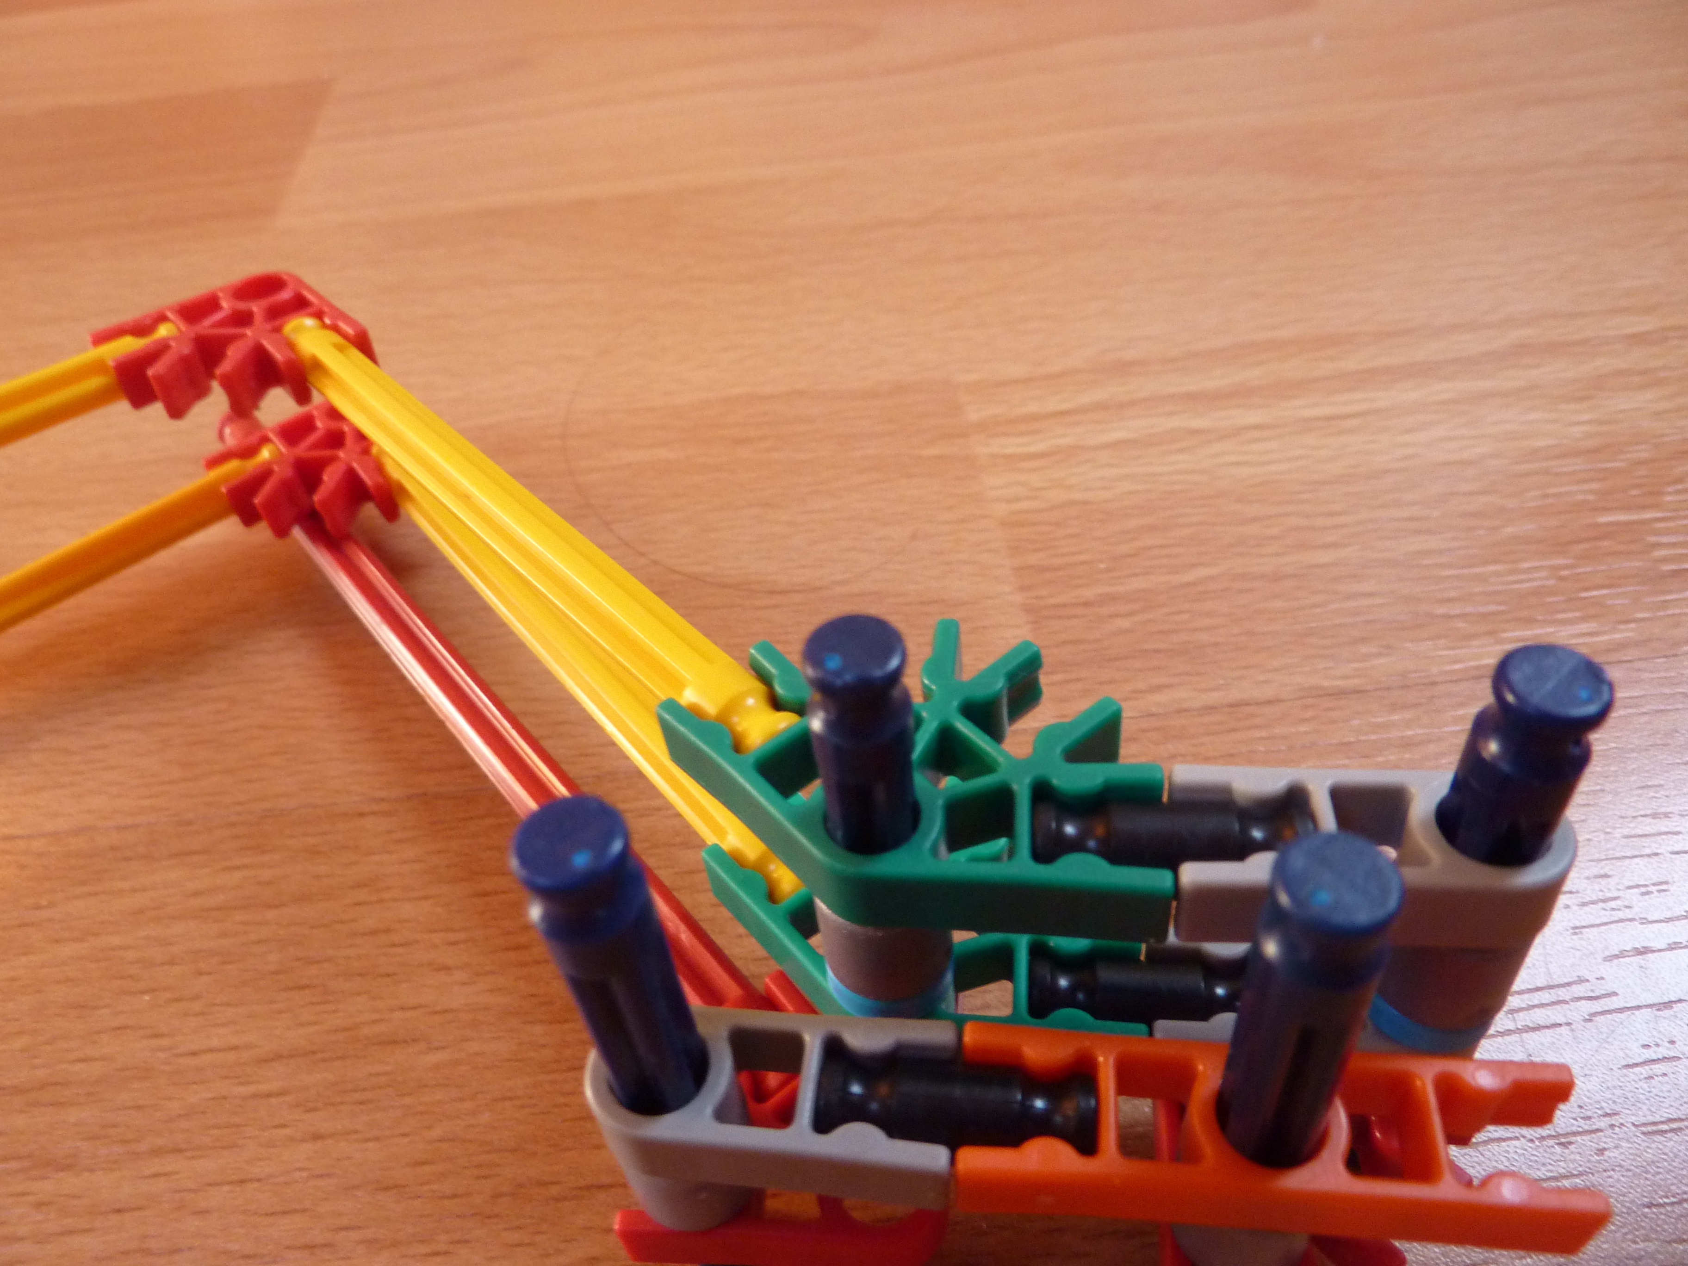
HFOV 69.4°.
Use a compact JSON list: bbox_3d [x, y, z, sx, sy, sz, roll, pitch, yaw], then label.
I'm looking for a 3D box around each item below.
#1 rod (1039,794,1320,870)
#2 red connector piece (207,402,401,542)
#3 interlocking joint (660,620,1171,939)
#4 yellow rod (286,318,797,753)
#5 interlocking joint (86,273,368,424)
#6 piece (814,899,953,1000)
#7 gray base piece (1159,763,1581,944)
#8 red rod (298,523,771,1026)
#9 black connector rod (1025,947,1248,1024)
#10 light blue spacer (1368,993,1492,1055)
[{"bbox_3d":[0.021,0.014,0.079,0.017,0.006,0.006,0,44,7],"label":"rod"},{"bbox_3d":[-0.064,-0.020,0.153,0.023,0.006,0.023,-31,48,-23],"label":"red connector piece"},{"bbox_3d":[0.004,0.010,0.086,0.035,0.006,0.023,0,44,7],"label":"interlocking joint"},{"bbox_3d":[-0.033,-0.012,0.114,0.006,0.006,0.086,-33,49,-25],"label":"yellow rod"},{"bbox_3d":[-0.069,-0.032,0.139,0.023,0.006,0.023,-32,49,-24],"label":"interlocking joint"},{"bbox_3d":[0.003,0.020,0.087,0.010,0.009,0.010,0,44,7],"label":"piece"},{"bbox_3d":[0.033,0.014,0.078,0.023,0.006,0.009,0,44,7],"label":"gray base piece"},{"bbox_3d":[-0.048,0.001,0.137,0.006,0.006,0.130,-32,49,-24],"label":"red rod"},{"bbox_3d":[0.023,0.027,0.092,0.017,0.006,0.006,0,44,7],"label":"black connector rod"},{"bbox_3d":[0.041,0.024,0.087,0.010,0.003,0.010,0,44,7],"label":"light blue spacer"}]

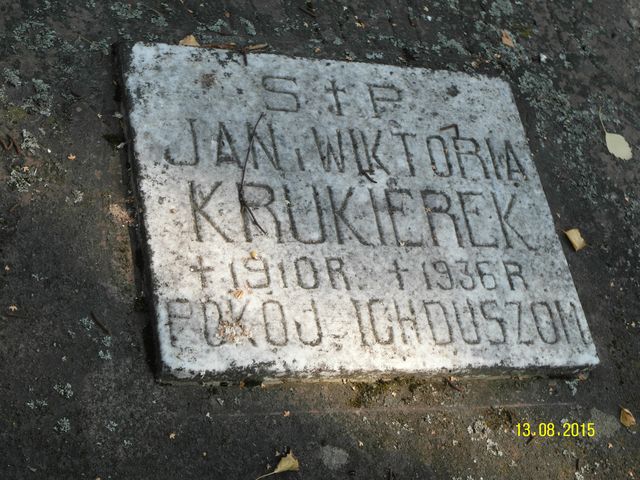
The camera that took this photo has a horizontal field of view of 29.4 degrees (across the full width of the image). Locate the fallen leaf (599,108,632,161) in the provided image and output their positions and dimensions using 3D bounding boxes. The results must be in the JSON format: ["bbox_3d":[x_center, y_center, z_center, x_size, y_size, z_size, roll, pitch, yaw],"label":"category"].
[{"bbox_3d":[0.395,-0.143,1.656,0.038,0.010,0.087,-16,65,-31],"label":"fallen leaf"}]

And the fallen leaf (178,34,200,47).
[{"bbox_3d":[-0.158,-0.239,1.467,0.025,0.014,0.020,-4,60,-25],"label":"fallen leaf"}]

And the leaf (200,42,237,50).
[{"bbox_3d":[-0.122,-0.234,1.480,0.049,0.010,0.016,-6,61,-26],"label":"leaf"}]

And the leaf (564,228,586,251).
[{"bbox_3d":[0.320,-0.002,1.528,0.025,0.010,0.027,-31,74,-36],"label":"leaf"}]

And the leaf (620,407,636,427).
[{"bbox_3d":[0.351,0.202,1.403,0.019,0.010,0.027,-10,62,-28],"label":"leaf"}]

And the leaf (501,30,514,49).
[{"bbox_3d":[0.258,-0.277,1.689,0.018,0.010,0.032,-17,66,-31],"label":"leaf"}]

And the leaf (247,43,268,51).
[{"bbox_3d":[-0.078,-0.237,1.500,0.032,0.010,0.013,-19,67,-32],"label":"leaf"}]

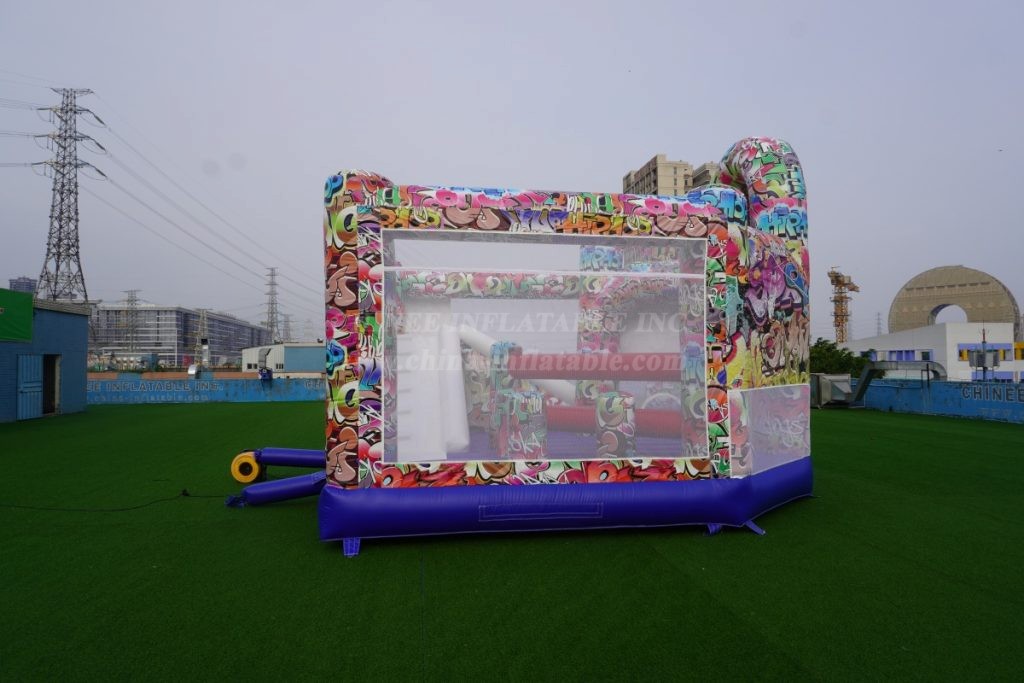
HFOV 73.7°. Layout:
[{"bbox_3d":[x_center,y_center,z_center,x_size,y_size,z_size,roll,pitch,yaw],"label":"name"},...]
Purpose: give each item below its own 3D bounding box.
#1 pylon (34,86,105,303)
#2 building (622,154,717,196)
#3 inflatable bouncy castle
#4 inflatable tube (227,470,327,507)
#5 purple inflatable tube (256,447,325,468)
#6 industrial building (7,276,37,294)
[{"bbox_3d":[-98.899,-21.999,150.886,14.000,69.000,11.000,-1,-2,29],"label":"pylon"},{"bbox_3d":[47.633,-15.623,200.473,21.000,70.000,26.000,0,-2,-11],"label":"building"},{"bbox_3d":[0.684,-0.327,8.737,5.441,4.250,5.000,0,-2,-8],"label":"inflatable bouncy castle"},{"bbox_3d":[-2.772,1.793,8.287,1.260,0.310,0.260,1,-2,-23],"label":"inflatable tube"},{"bbox_3d":[-2.992,1.644,9.550,1.070,0.280,0.270,1,-2,-16],"label":"purple inflatable tube"},{"bbox_3d":[-550.557,-15.356,769.045,25.000,112.000,18.000,1,-2,-20],"label":"industrial building"}]

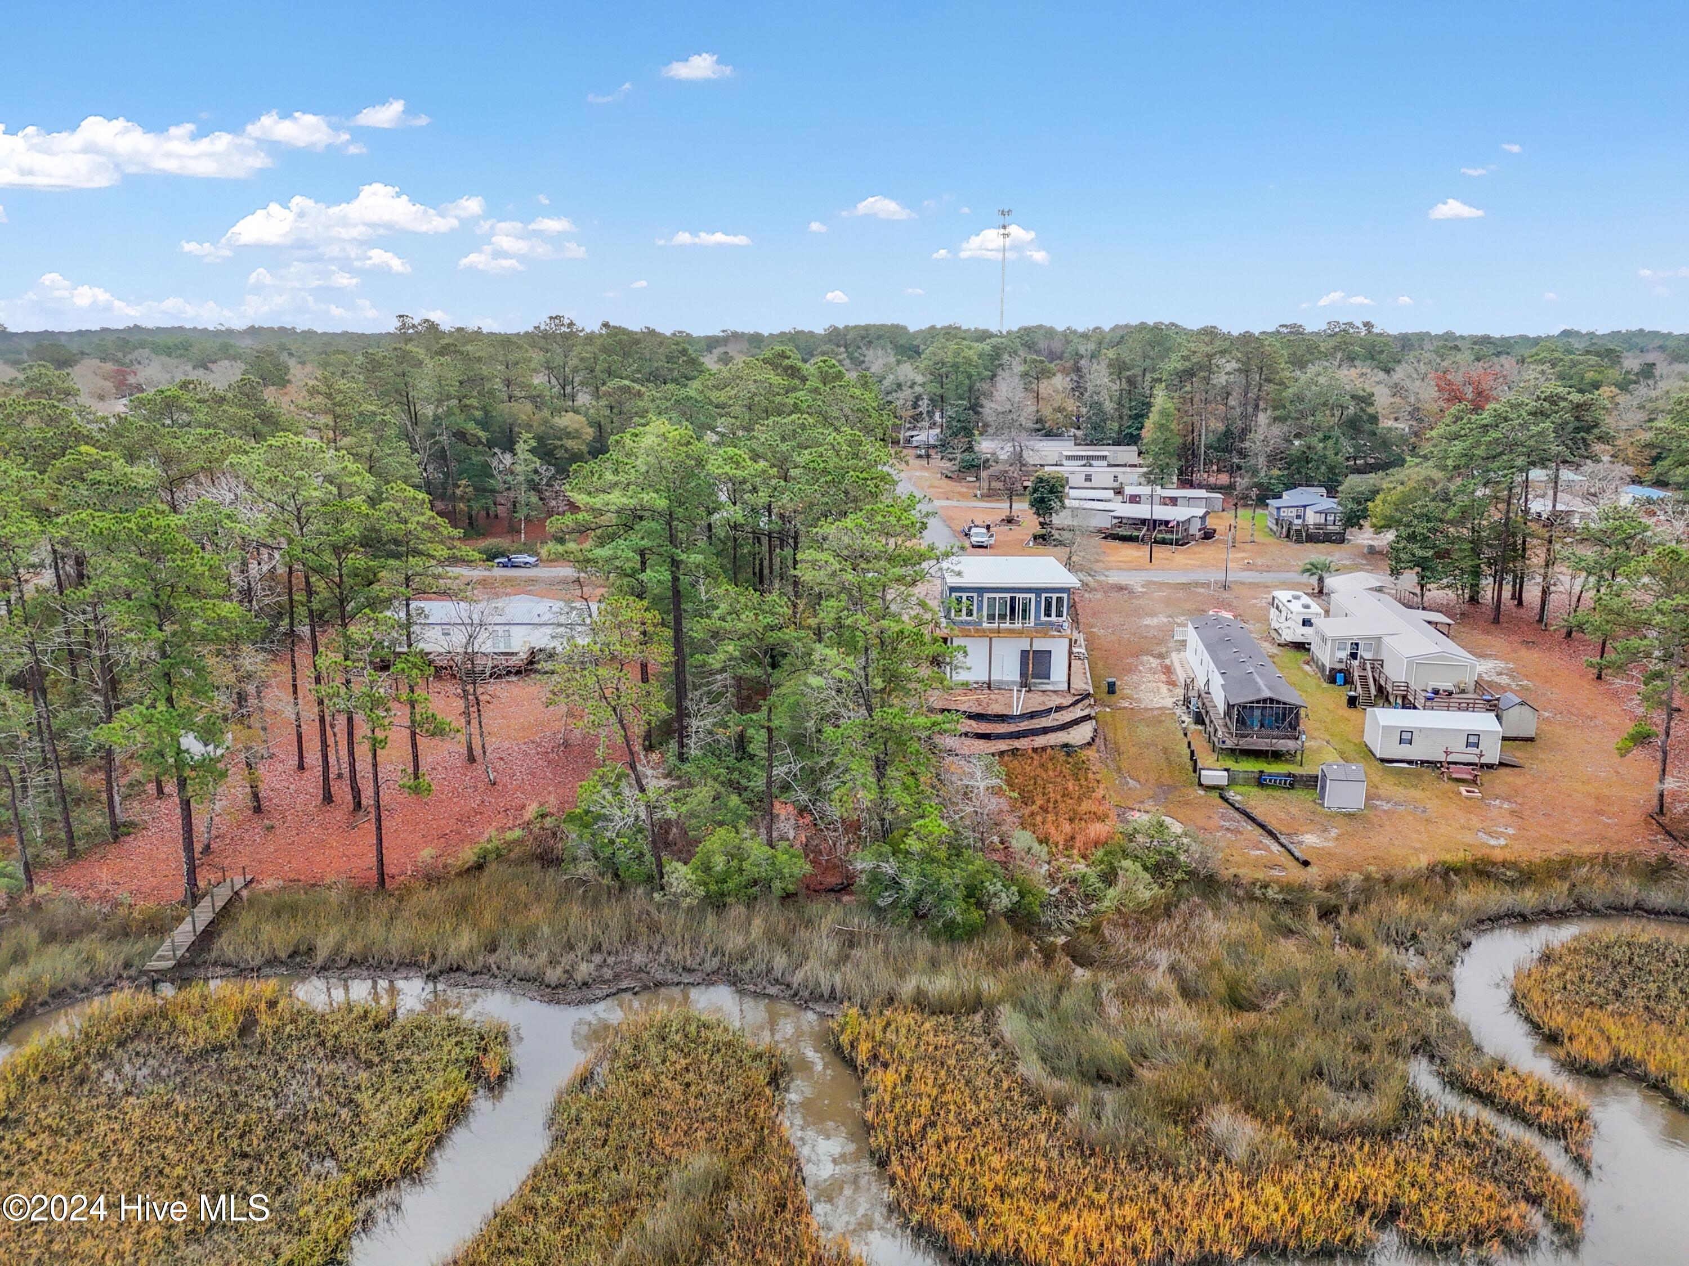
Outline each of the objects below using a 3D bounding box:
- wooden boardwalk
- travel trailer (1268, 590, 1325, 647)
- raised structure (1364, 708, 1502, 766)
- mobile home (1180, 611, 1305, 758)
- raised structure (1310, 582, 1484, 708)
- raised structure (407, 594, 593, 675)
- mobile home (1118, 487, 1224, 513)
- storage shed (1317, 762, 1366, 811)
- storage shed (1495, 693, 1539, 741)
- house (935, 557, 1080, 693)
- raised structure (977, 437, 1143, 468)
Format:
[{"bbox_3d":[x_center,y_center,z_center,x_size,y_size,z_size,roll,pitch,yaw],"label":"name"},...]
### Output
[{"bbox_3d":[-30.433,13.605,55.509,1.140,1.550,7.850,0,15,0],"label":"wooden boardwalk"},{"bbox_3d":[39.071,-1.250,101.167,2.600,3.150,8.200,2,15,7],"label":"travel trailer"},{"bbox_3d":[36.600,6.223,73.113,7.100,2.850,3.550,2,15,8],"label":"raised structure"},{"bbox_3d":[27.336,3.330,82.617,4.800,3.850,23.000,2,15,8],"label":"mobile home"},{"bbox_3d":[41.303,0.853,91.024,8.800,4.400,24.500,2,15,8],"label":"raised structure"},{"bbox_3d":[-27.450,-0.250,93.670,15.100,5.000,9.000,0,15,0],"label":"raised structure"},{"bbox_3d":[47.900,-19.807,171.892,14.800,3.200,4.200,1,15,3],"label":"mobile home"},{"bbox_3d":[28.075,8.459,66.126,2.150,2.250,2.200,2,15,7],"label":"storage shed"},{"bbox_3d":[43.875,5.417,76.597,2.050,2.850,2.300,2,15,8],"label":"storage shed"},{"bbox_3d":[12.550,-1.194,92.235,9.600,7.750,13.500,1,15,2],"label":"house"},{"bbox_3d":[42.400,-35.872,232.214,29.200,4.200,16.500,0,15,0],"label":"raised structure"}]

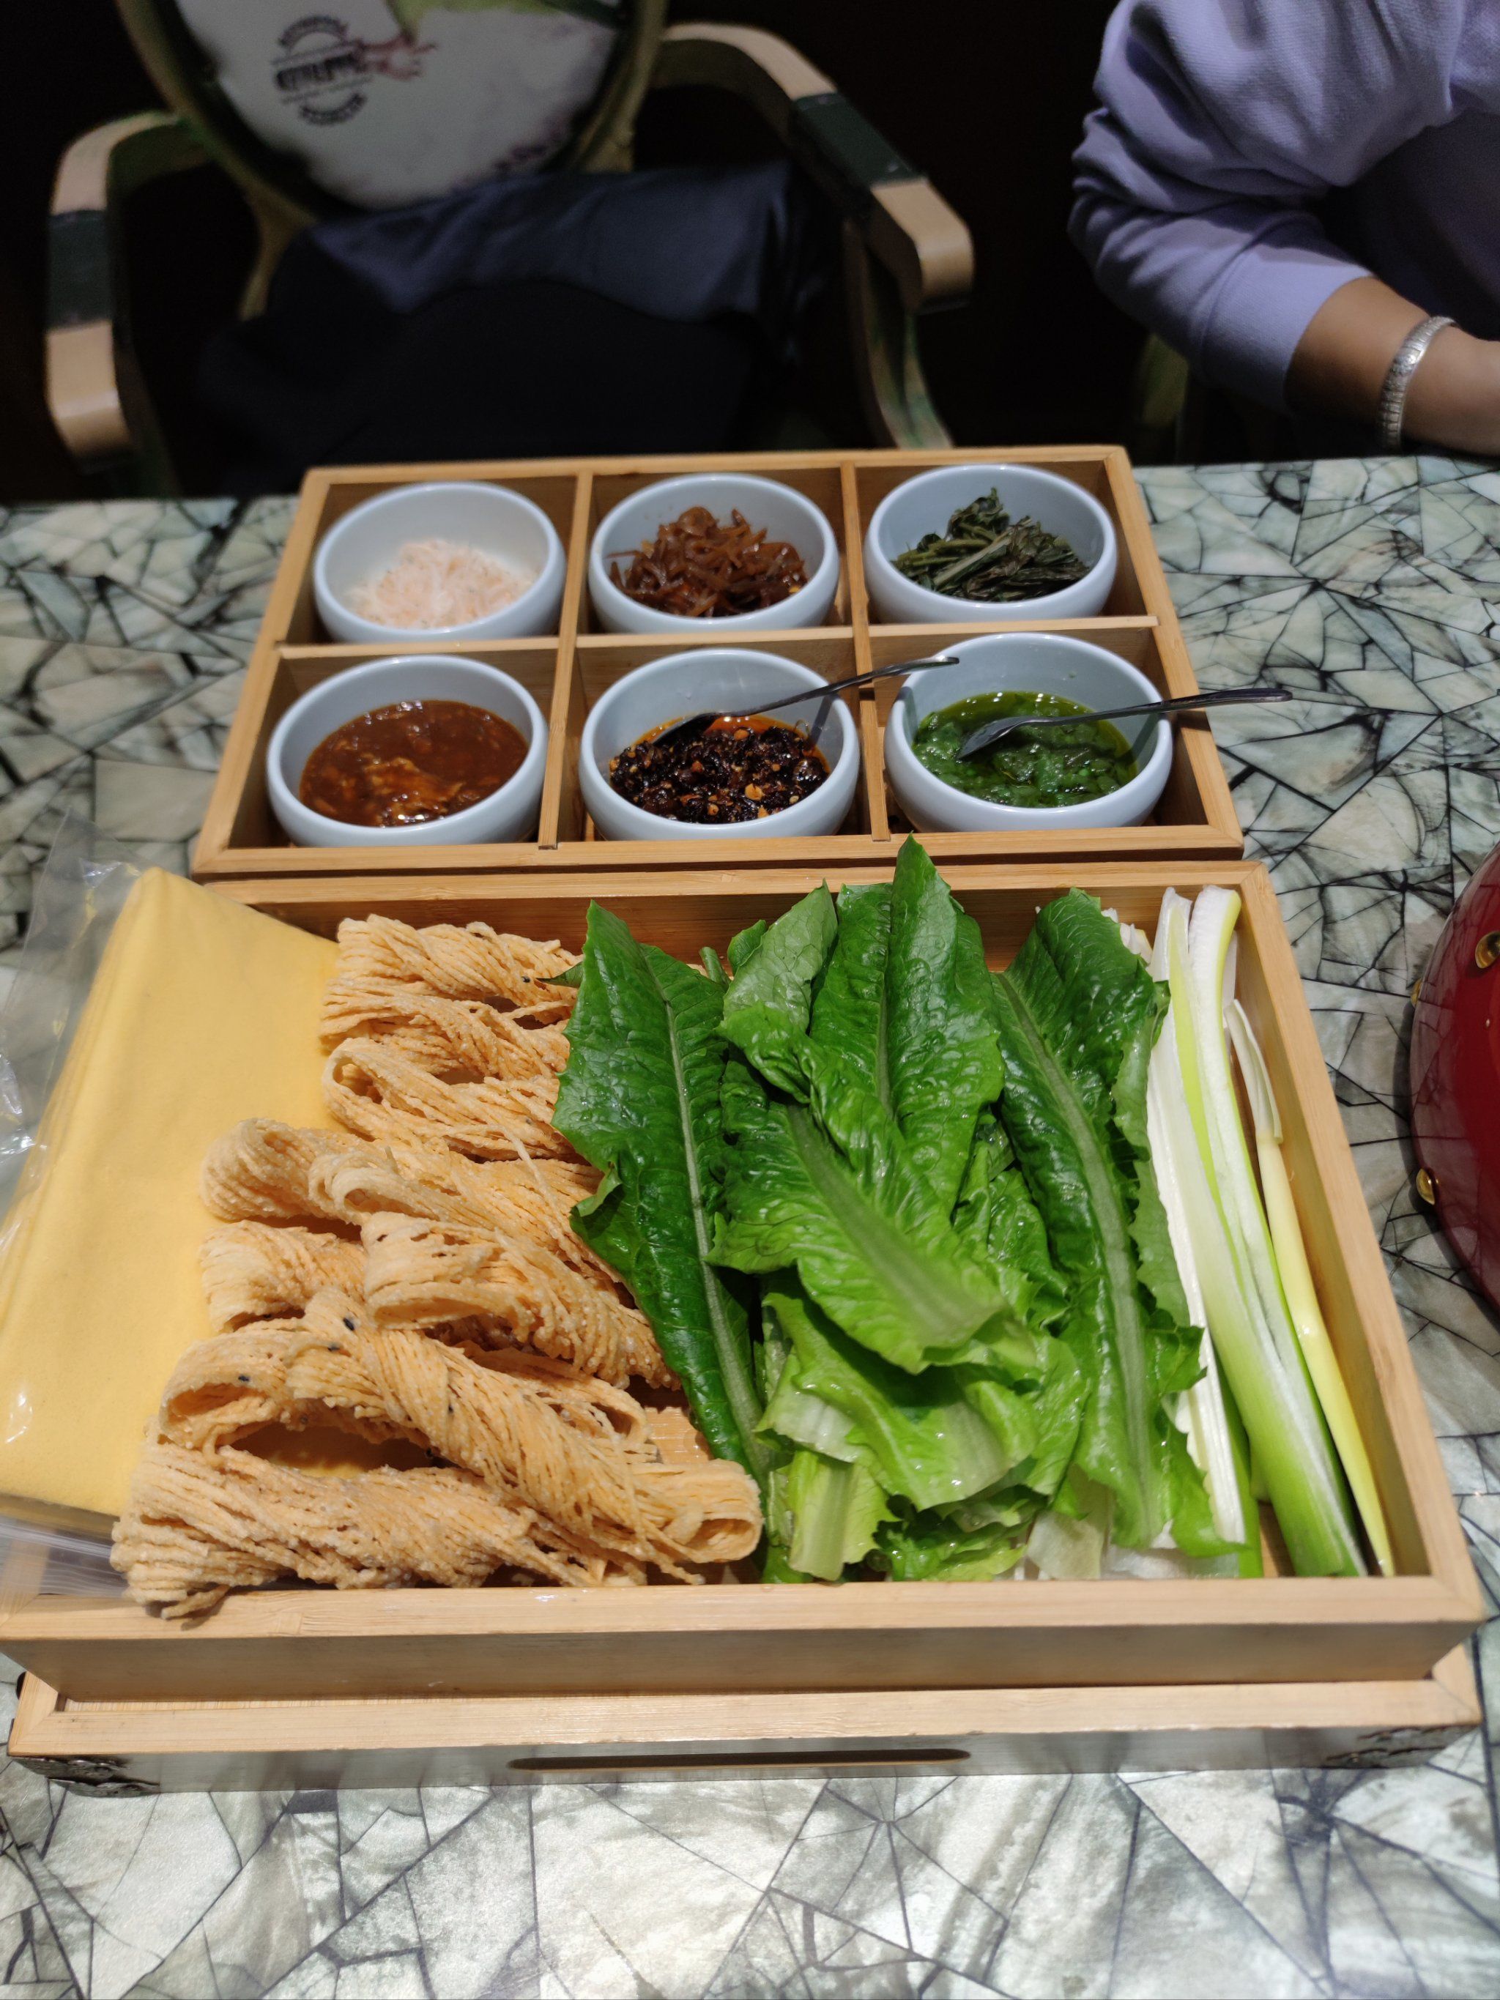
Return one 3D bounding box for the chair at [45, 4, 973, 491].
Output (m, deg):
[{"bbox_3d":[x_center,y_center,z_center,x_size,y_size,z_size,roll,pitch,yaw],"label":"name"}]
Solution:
[{"bbox_3d":[-0.207,-0.503,1.168,0.600,0.970,0.580,-15,56,-9],"label":"chair"}]

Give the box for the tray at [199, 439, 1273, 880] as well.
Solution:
[{"bbox_3d":[-0.011,-0.114,0.493,0.315,0.043,0.206,-1,55,1],"label":"tray"}]

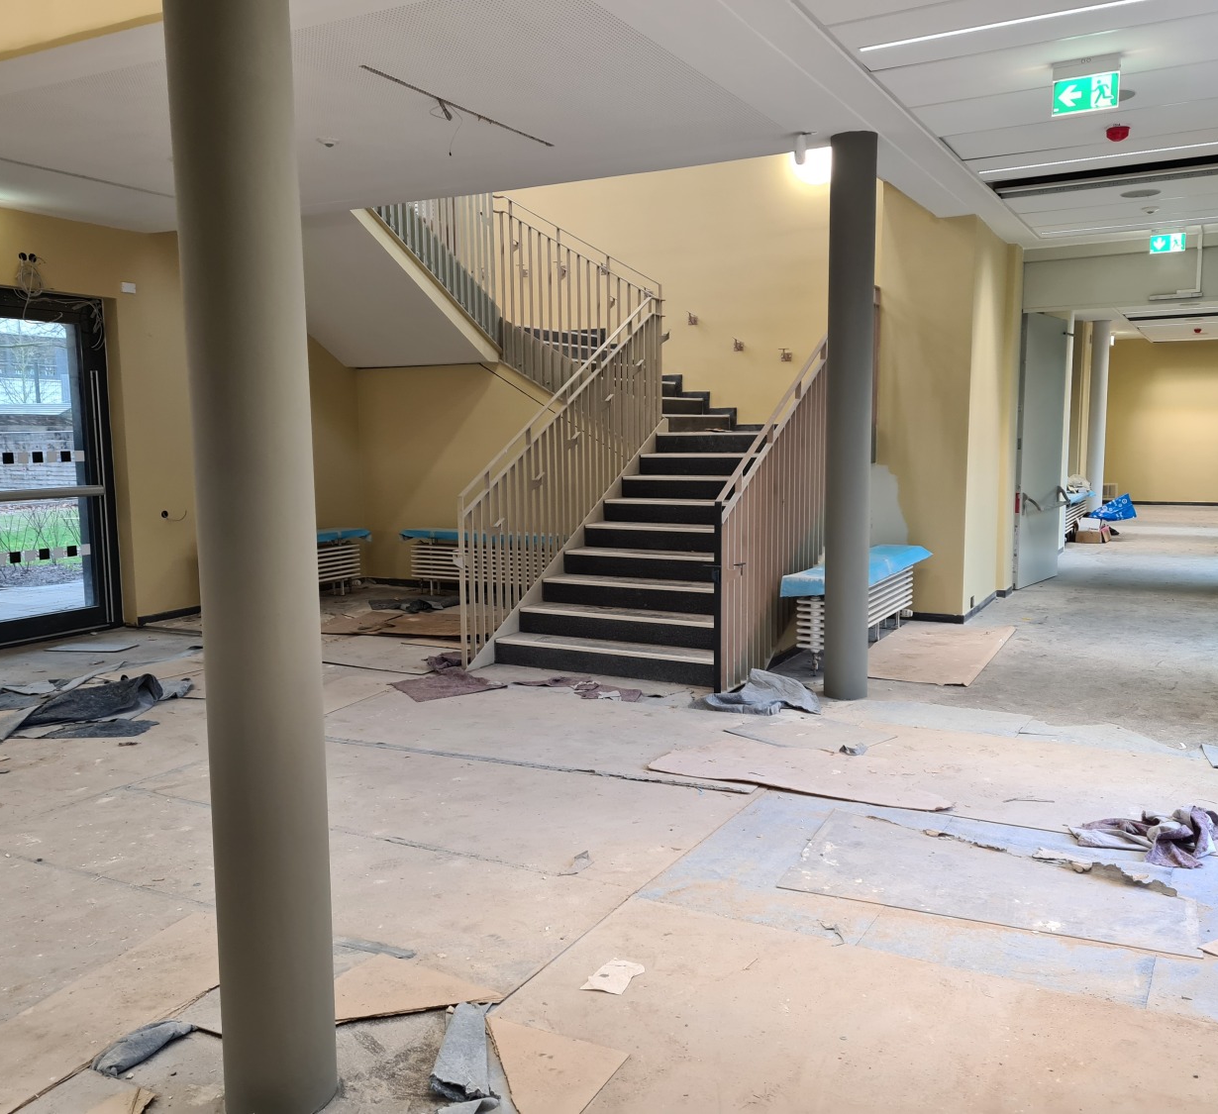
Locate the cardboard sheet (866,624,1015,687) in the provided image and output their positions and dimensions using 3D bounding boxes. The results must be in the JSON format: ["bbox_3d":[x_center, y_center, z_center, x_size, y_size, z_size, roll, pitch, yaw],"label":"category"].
[{"bbox_3d":[2.250,0.624,7.657,0.820,0.020,2.100,3,8,29],"label":"cardboard sheet"}]

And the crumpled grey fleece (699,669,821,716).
[{"bbox_3d":[0.840,0.741,6.174,0.680,0.160,0.450,1,7,16],"label":"crumpled grey fleece"}]

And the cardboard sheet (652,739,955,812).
[{"bbox_3d":[0.898,0.966,5.095,1.360,0.022,0.640,3,7,29],"label":"cardboard sheet"}]

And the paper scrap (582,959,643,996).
[{"bbox_3d":[0.015,1.199,3.192,0.120,0.014,0.200,4,8,34],"label":"paper scrap"}]

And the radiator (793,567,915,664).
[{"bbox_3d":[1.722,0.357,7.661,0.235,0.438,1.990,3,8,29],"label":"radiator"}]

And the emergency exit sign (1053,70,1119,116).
[{"bbox_3d":[2.106,-2.042,4.920,0.275,0.153,0.035,3,7,29],"label":"emergency exit sign"}]

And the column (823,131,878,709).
[{"bbox_3d":[1.366,-0.749,6.322,0.249,3.136,0.249,3,7,29],"label":"column"}]

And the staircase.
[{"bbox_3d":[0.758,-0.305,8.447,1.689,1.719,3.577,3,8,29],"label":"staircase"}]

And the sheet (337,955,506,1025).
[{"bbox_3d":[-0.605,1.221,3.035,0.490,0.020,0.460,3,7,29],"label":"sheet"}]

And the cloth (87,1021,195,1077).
[{"bbox_3d":[-1.197,1.239,2.856,0.120,0.045,0.250,2,7,26],"label":"cloth"}]

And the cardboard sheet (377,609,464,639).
[{"bbox_3d":[-1.320,0.533,8.723,0.850,0.040,1.120,-1,7,1],"label":"cardboard sheet"}]

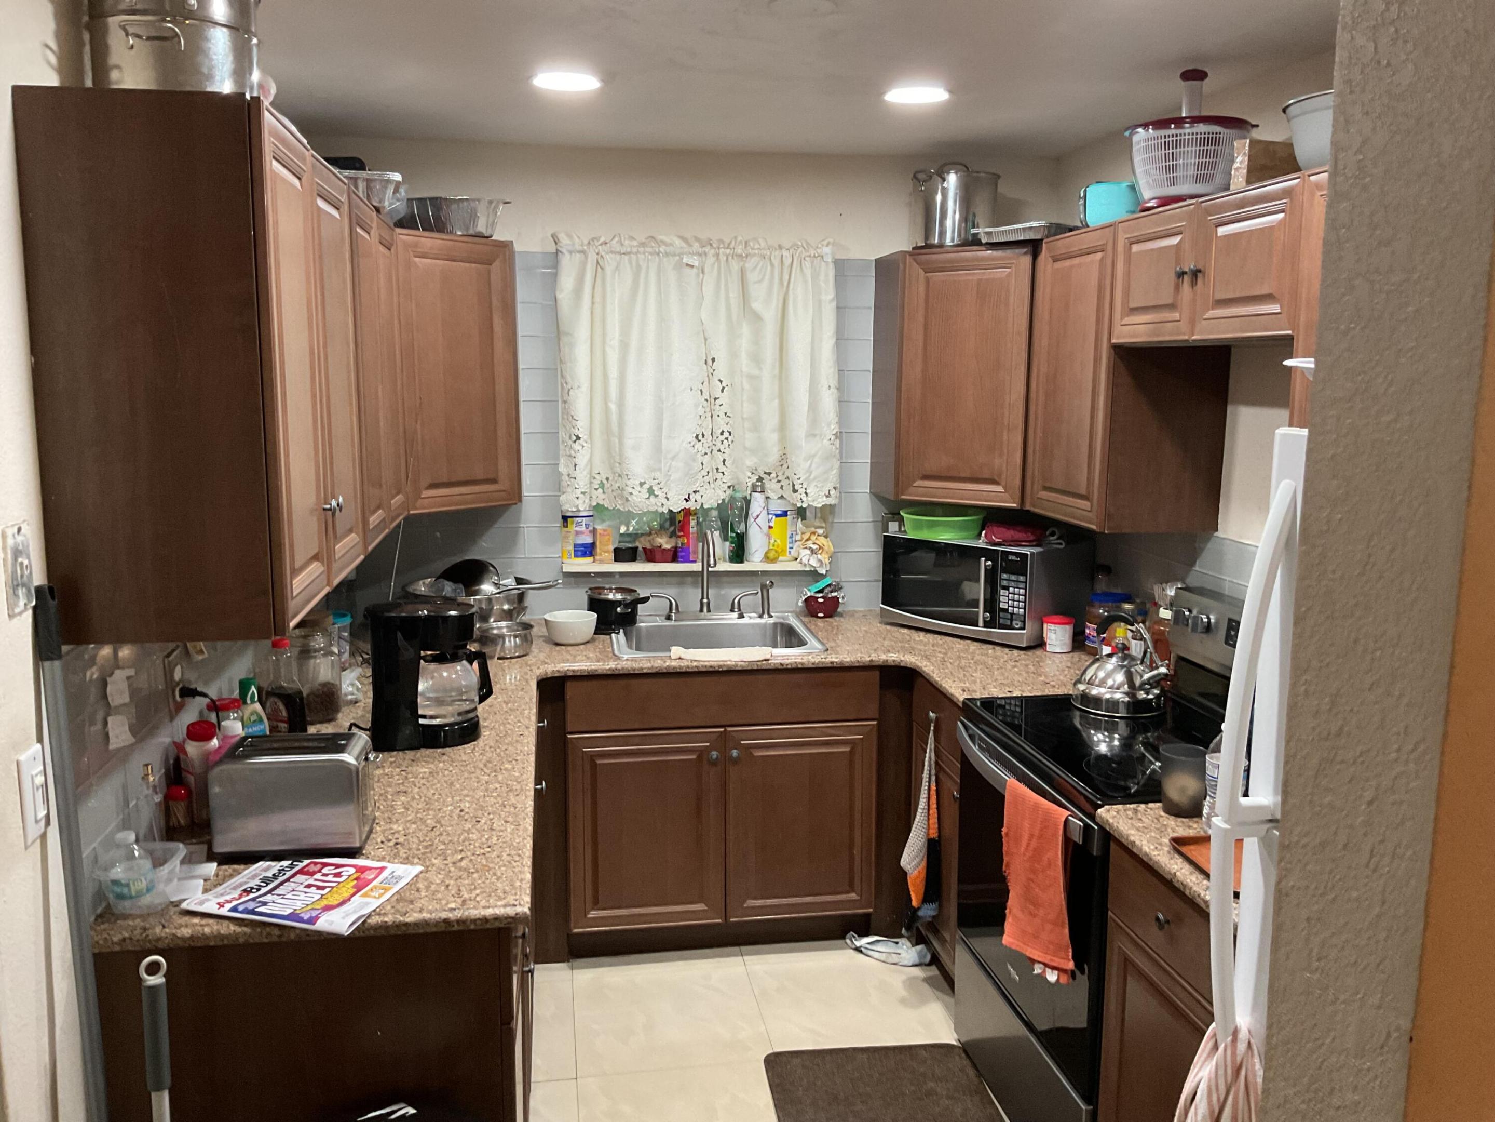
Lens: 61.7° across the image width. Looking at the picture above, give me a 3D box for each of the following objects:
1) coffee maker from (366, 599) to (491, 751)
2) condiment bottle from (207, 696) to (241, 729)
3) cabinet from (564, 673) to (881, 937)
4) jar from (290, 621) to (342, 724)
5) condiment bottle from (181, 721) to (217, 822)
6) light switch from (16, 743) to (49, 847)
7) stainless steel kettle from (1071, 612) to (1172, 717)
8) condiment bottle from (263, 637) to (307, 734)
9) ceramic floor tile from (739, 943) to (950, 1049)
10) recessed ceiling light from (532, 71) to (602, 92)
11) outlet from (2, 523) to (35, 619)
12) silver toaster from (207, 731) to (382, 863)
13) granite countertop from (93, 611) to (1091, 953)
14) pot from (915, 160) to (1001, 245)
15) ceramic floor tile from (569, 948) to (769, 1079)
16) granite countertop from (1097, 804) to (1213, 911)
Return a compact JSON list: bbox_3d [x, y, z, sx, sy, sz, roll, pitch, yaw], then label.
[{"bbox_3d":[-0.691,0.243,2.750,0.264,0.296,0.178,0,9,-5],"label":"coffee maker"},{"bbox_3d":[-1.030,0.363,2.482,0.066,0.180,0.066,-4,10,-23],"label":"condiment bottle"},{"bbox_3d":[-0.110,0.642,3.893,0.898,0.752,0.590,-1,9,-9],"label":"cabinet"},{"bbox_3d":[-1.030,0.247,2.977,0.115,0.260,0.115,-3,9,-19],"label":"jar"},{"bbox_3d":[-0.985,0.377,2.270,0.068,0.172,0.068,-4,10,-26],"label":"condiment bottle"},{"bbox_3d":[-0.932,0.308,1.636,0.016,0.117,0.077,-1,9,-9],"label":"light switch"},{"bbox_3d":[0.925,0.243,3.051,0.225,0.235,0.265,-5,10,-31],"label":"stainless steel kettle"},{"bbox_3d":[-0.980,0.286,2.641,0.088,0.242,0.068,2,9,8],"label":"condiment bottle"},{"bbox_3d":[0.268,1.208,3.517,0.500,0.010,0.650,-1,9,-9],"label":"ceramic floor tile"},{"bbox_3d":[-0.441,-1.161,3.059,0.175,0.025,0.175,-1,9,-9],"label":"recessed ceiling light"},{"bbox_3d":[-0.935,0.012,1.606,0.012,0.115,0.077,-1,9,-9],"label":"outlet"},{"bbox_3d":[-0.795,0.407,2.215,0.260,0.177,0.170,-1,9,-9],"label":"silver toaster"},{"bbox_3d":[0.015,0.367,3.065,2.325,0.034,2.235,-1,9,-9],"label":"granite countertop"},{"bbox_3d":[0.649,-1.097,3.953,0.270,0.265,0.330,8,12,41],"label":"pot"},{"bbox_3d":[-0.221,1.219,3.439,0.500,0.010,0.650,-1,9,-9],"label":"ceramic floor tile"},{"bbox_3d":[1.028,0.529,2.145,0.650,0.035,0.600,-1,9,-9],"label":"granite countertop"}]

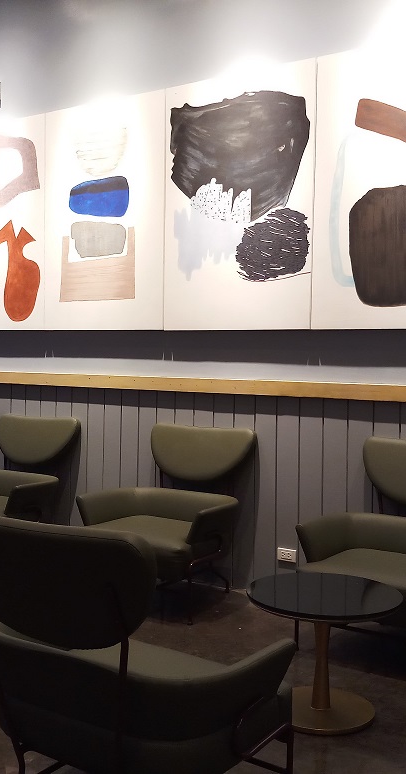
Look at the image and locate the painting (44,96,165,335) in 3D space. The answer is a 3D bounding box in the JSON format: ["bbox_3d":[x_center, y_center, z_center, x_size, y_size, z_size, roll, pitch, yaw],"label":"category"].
[{"bbox_3d":[-0.634,-1.085,5.344,1.002,1.446,0.040,2,3,34],"label":"painting"}]

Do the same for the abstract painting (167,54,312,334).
[{"bbox_3d":[0.197,-1.050,4.787,0.997,1.446,0.040,2,3,34],"label":"abstract painting"}]

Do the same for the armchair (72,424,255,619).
[{"bbox_3d":[-0.224,0.712,4.694,0.866,0.952,0.735,2,3,34],"label":"armchair"}]

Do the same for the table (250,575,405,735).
[{"bbox_3d":[0.463,1.026,3.225,0.589,0.465,0.589,1,2,0],"label":"table"}]

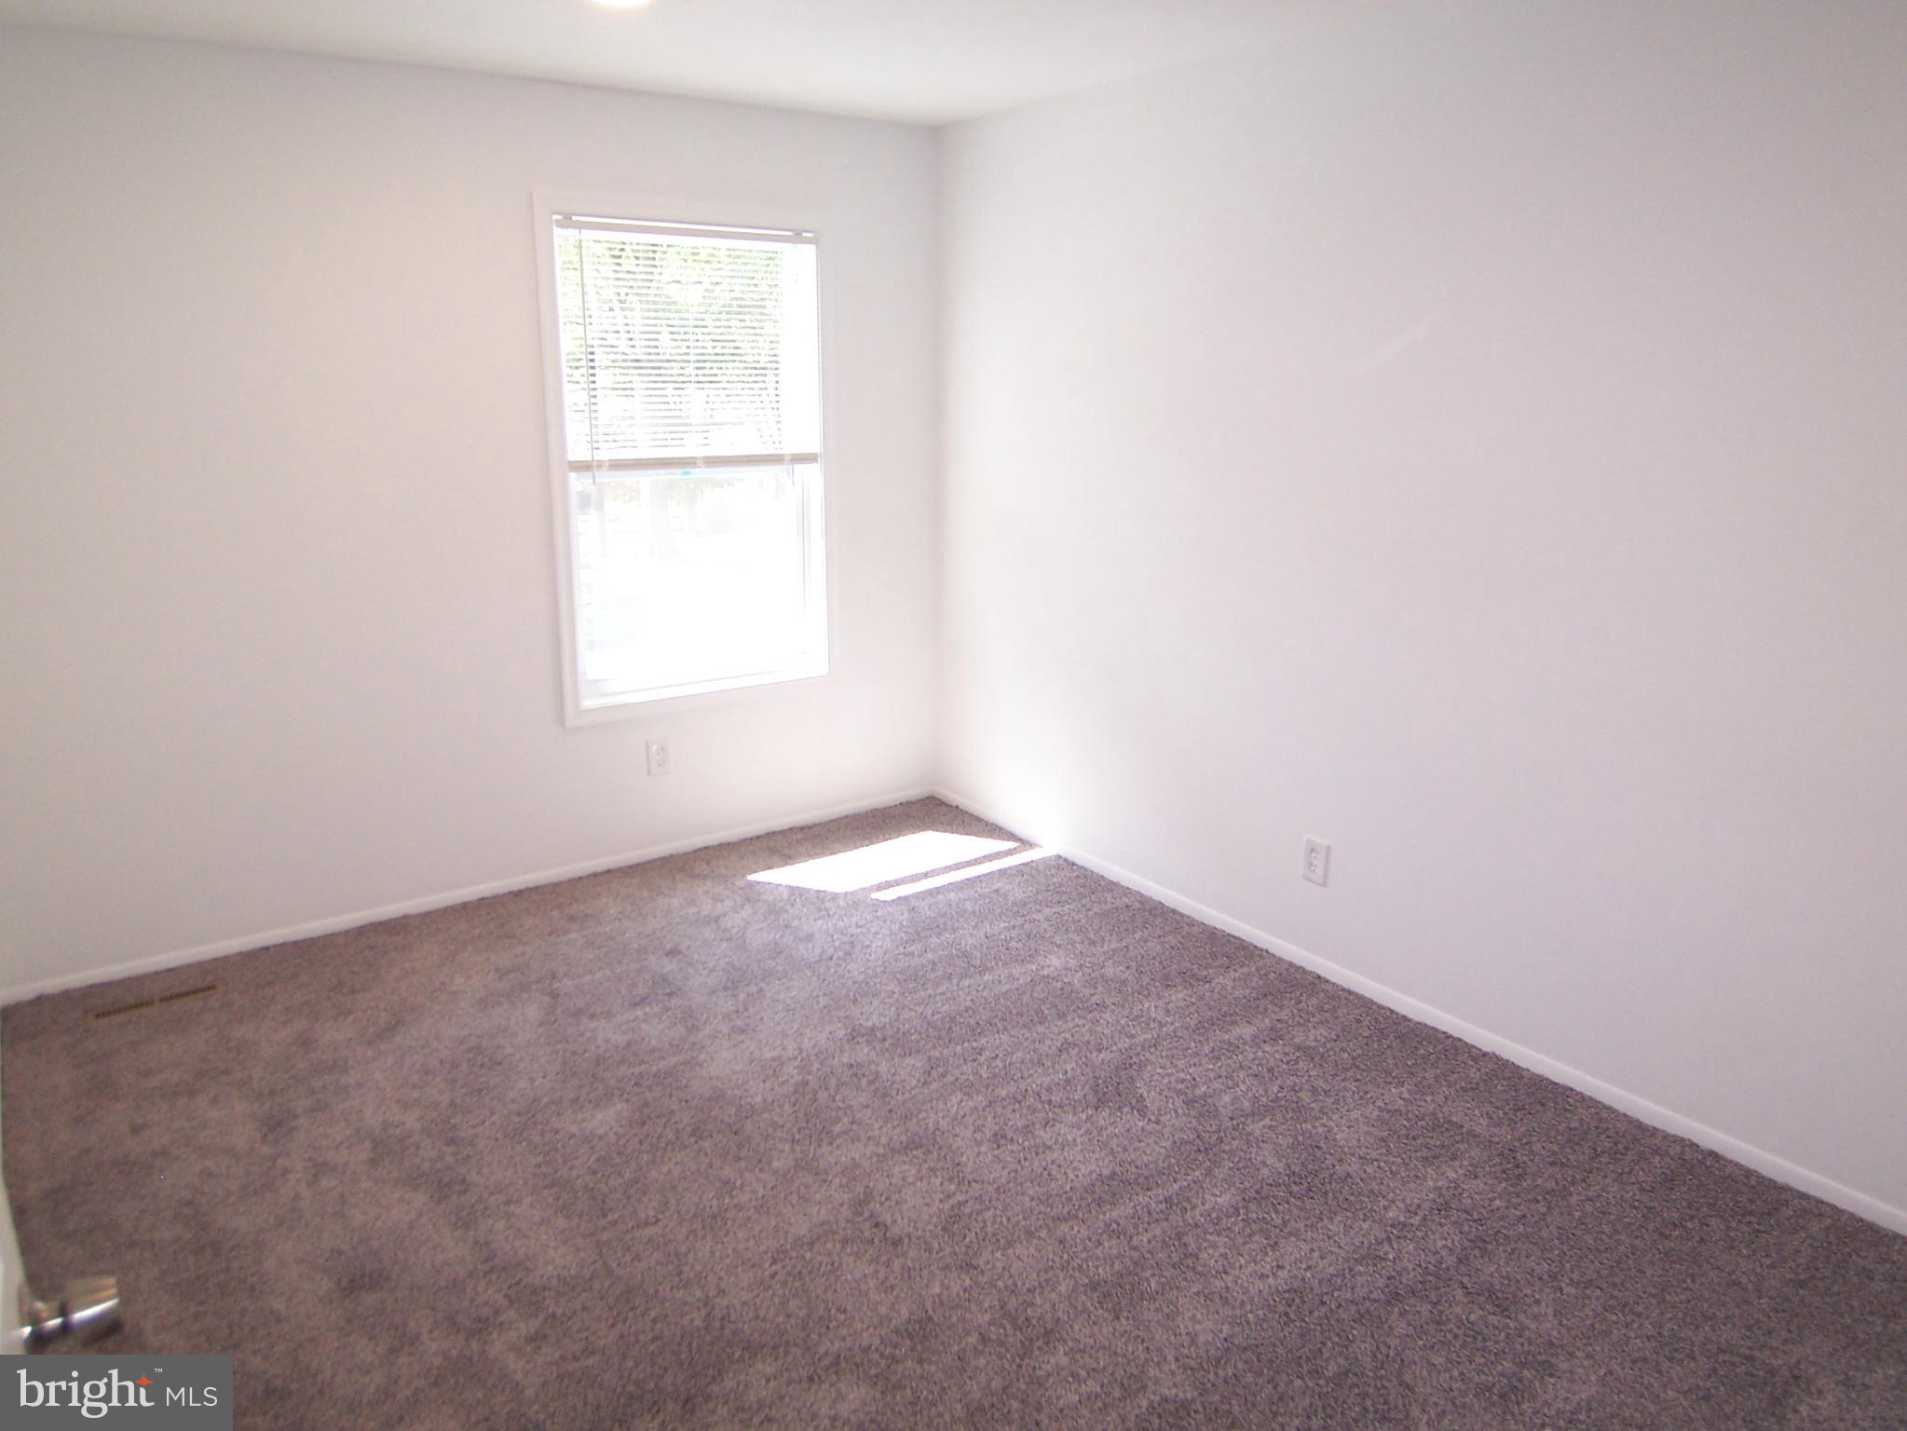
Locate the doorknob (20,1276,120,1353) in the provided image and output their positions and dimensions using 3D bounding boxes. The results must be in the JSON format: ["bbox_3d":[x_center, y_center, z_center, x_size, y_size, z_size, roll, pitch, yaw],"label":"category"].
[{"bbox_3d":[-0.669,0.456,0.966,0.061,0.062,0.062,-10,18,-32],"label":"doorknob"}]

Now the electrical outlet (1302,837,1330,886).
[{"bbox_3d":[0.956,0.388,3.346,0.008,0.116,0.072,-10,18,-34],"label":"electrical outlet"}]

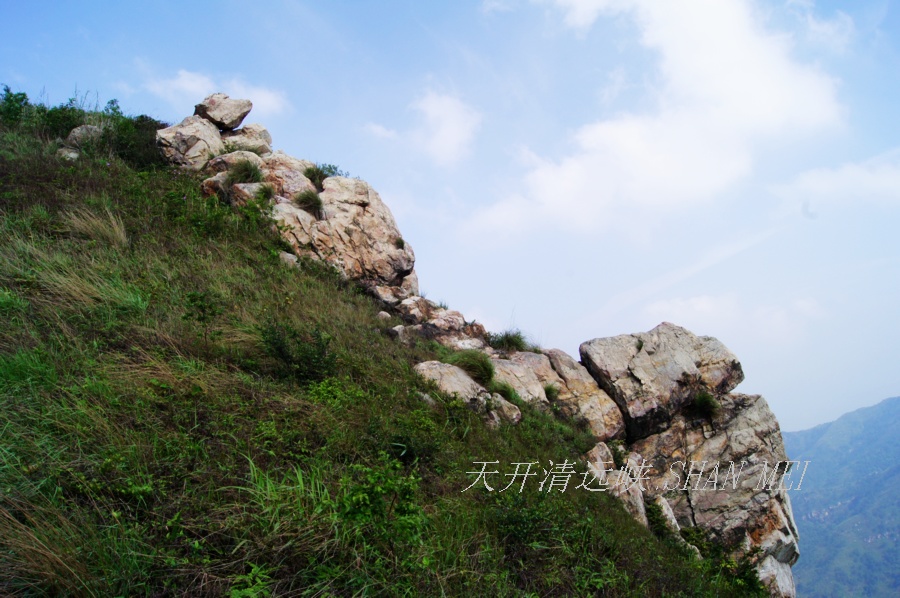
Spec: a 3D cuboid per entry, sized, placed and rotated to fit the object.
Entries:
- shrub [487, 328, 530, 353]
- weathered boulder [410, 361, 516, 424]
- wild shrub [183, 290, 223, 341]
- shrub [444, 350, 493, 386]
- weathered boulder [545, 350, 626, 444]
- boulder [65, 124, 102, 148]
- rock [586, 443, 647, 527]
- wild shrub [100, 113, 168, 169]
[{"bbox_3d":[1.128,0.800,13.000,0.831,0.449,0.750,0,-8,0],"label":"shrub"},{"bbox_3d":[0.253,1.525,11.000,1.695,1.013,1.300,0,-8,0],"label":"weathered boulder"},{"bbox_3d":[-2.753,0.184,7.500,0.436,0.539,0.430,0,-8,0],"label":"wild shrub"},{"bbox_3d":[0.318,1.196,11.600,0.809,0.601,0.720,0,-8,0],"label":"shrub"},{"bbox_3d":[2.371,1.689,11.800,1.338,1.596,1.400,0,-8,0],"label":"weathered boulder"},{"bbox_3d":[-10.055,-4.458,18.500,1.022,0.639,0.850,0,-8,0],"label":"boulder"},{"bbox_3d":[2.321,2.586,9.400,0.795,1.112,0.750,0,-5,0],"label":"rock"},{"bbox_3d":[-8.656,-4.349,18.500,1.828,1.490,1.500,0,-8,0],"label":"wild shrub"}]

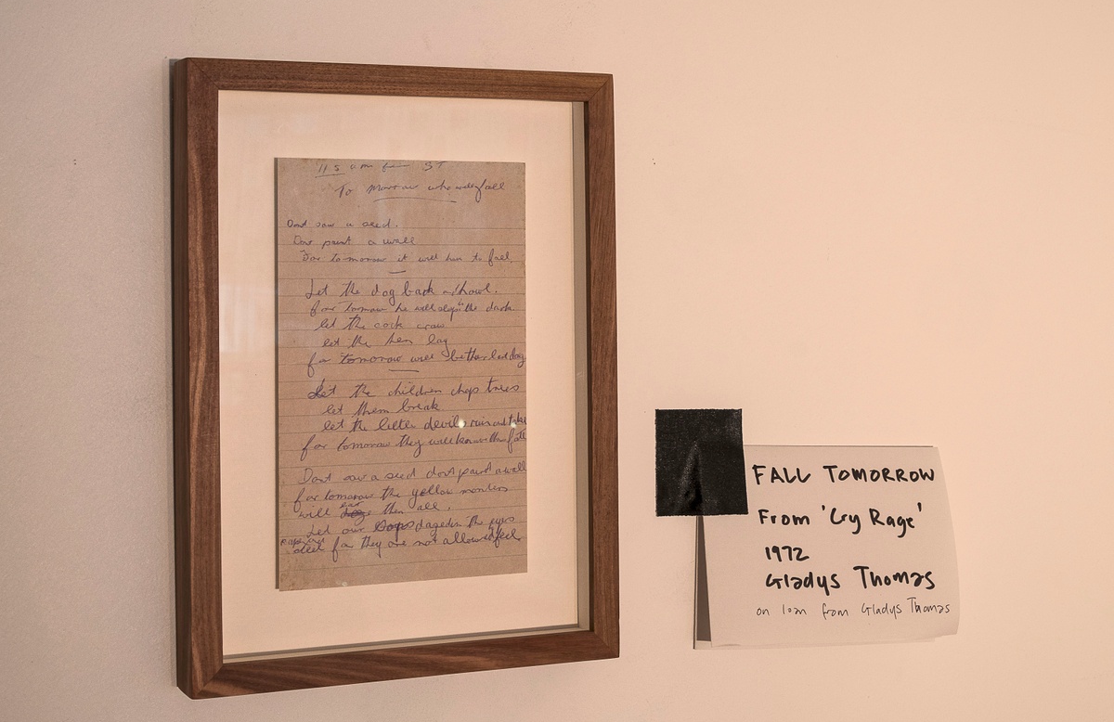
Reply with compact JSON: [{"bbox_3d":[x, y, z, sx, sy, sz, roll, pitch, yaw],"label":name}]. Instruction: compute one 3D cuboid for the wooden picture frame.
[{"bbox_3d":[-0.074,0.006,0.881,0.214,0.291,0.028,-1,2,-24],"label":"wooden picture frame"}]

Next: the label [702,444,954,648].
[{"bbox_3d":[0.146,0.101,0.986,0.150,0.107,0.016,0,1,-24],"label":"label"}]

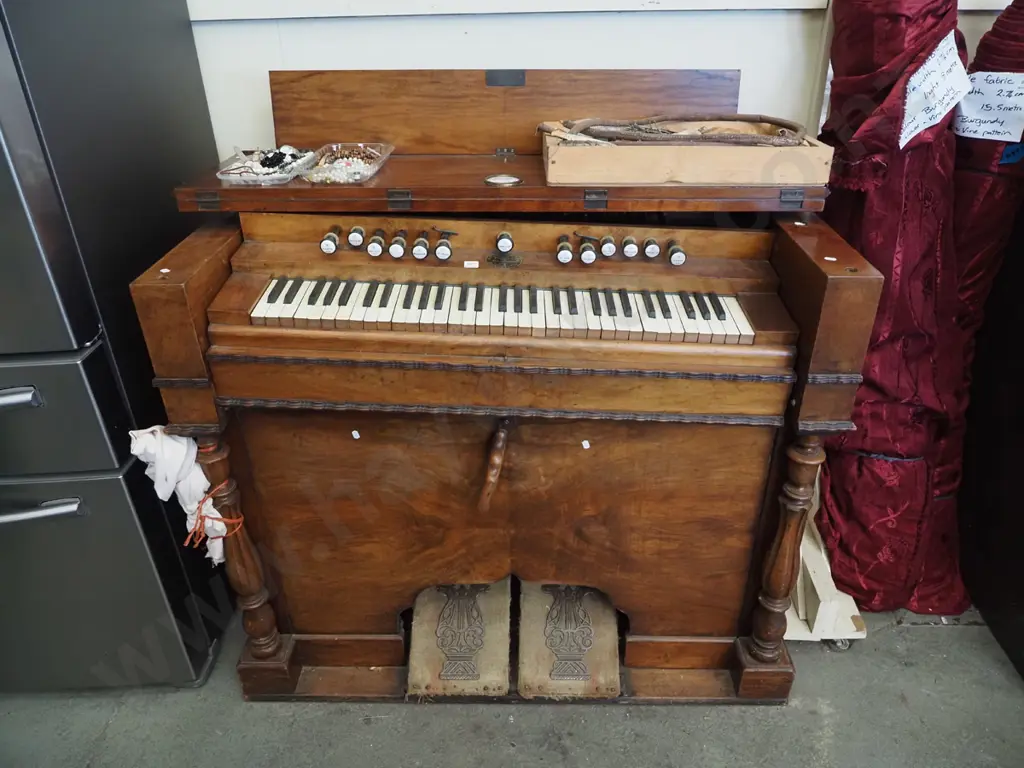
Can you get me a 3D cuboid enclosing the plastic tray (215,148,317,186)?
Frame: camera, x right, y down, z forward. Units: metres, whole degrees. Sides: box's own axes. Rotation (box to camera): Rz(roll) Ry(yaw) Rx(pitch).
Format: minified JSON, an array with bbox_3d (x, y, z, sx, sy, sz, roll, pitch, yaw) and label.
[{"bbox_3d":[-0.463,-0.414,1.358,0.148,0.032,0.190,-4,29,-4],"label":"plastic tray"}]

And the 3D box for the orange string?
[{"bbox_3d":[-0.564,0.240,1.334,0.120,0.145,0.080,0,29,2],"label":"orange string"}]

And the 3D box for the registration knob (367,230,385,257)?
[{"bbox_3d":[-0.234,-0.252,1.246,0.029,0.029,0.072,2,37,-1],"label":"registration knob"}]

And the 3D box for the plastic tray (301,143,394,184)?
[{"bbox_3d":[-0.316,-0.434,1.396,0.147,0.044,0.160,-1,29,0],"label":"plastic tray"}]

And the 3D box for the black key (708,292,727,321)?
[{"bbox_3d":[0.366,-0.140,1.260,0.012,0.011,0.088,2,36,-1],"label":"black key"}]

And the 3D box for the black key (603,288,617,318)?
[{"bbox_3d":[0.176,-0.148,1.260,0.011,0.012,0.088,2,37,-1],"label":"black key"}]

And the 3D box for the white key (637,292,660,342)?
[{"bbox_3d":[0.233,-0.119,1.250,0.022,0.020,0.132,2,36,-1],"label":"white key"}]

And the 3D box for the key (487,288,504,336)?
[{"bbox_3d":[-0.025,-0.128,1.248,0.022,0.020,0.132,2,36,-1],"label":"key"}]

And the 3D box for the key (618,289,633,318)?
[{"bbox_3d":[0.201,-0.147,1.261,0.011,0.012,0.088,2,37,-1],"label":"key"}]

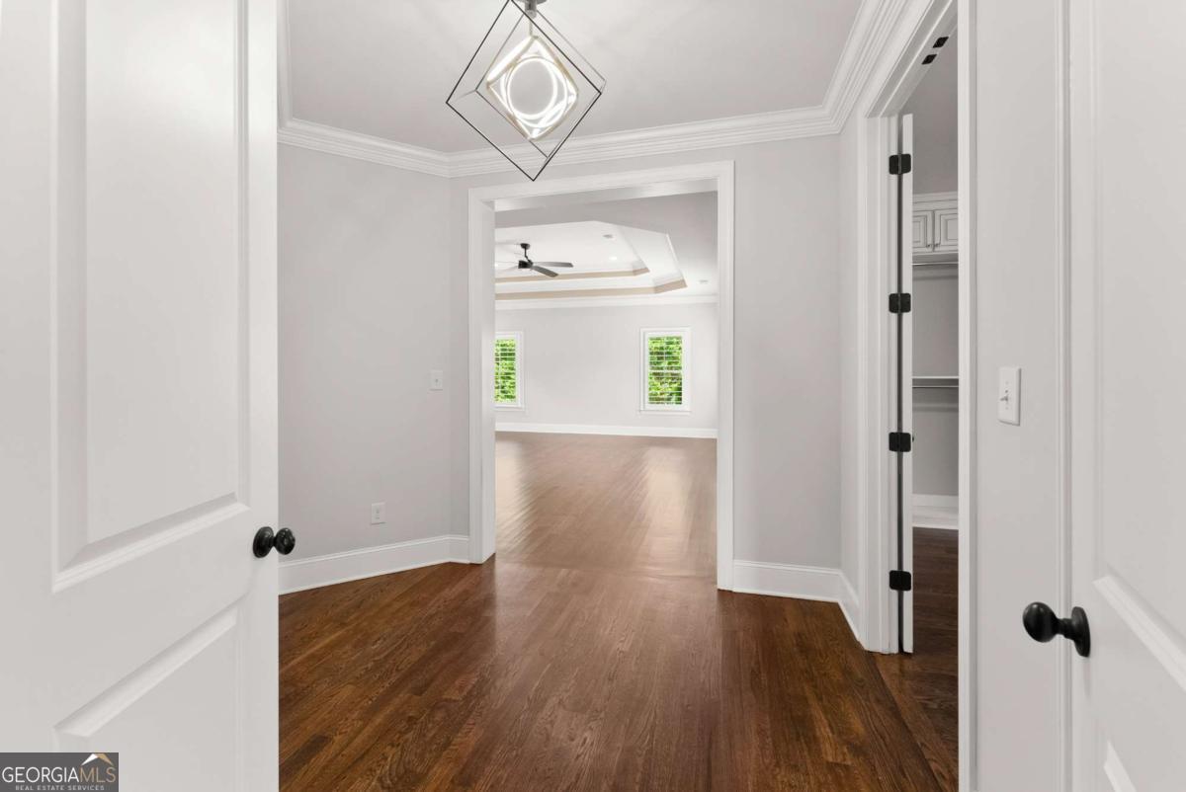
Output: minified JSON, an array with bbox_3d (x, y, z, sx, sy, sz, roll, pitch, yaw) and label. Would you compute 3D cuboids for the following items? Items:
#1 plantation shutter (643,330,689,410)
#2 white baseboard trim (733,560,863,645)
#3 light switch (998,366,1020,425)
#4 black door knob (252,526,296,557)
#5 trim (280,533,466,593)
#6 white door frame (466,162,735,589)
[{"bbox_3d":[1.503,-0.542,9.550,0.933,1.636,0.060,0,1,14],"label":"plantation shutter"},{"bbox_3d":[1.049,1.056,2.420,0.564,0.186,0.408,0,1,14],"label":"white baseboard trim"},{"bbox_3d":[0.961,-0.001,1.065,0.010,0.124,0.073,0,1,15],"label":"light switch"},{"bbox_3d":[-0.674,0.311,0.980,0.062,0.064,0.064,0,1,-4],"label":"black door knob"},{"bbox_3d":[-1.337,1.038,2.849,1.123,0.186,0.112,-1,2,-29],"label":"trim"},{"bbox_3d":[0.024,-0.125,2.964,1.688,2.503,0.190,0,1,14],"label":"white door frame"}]

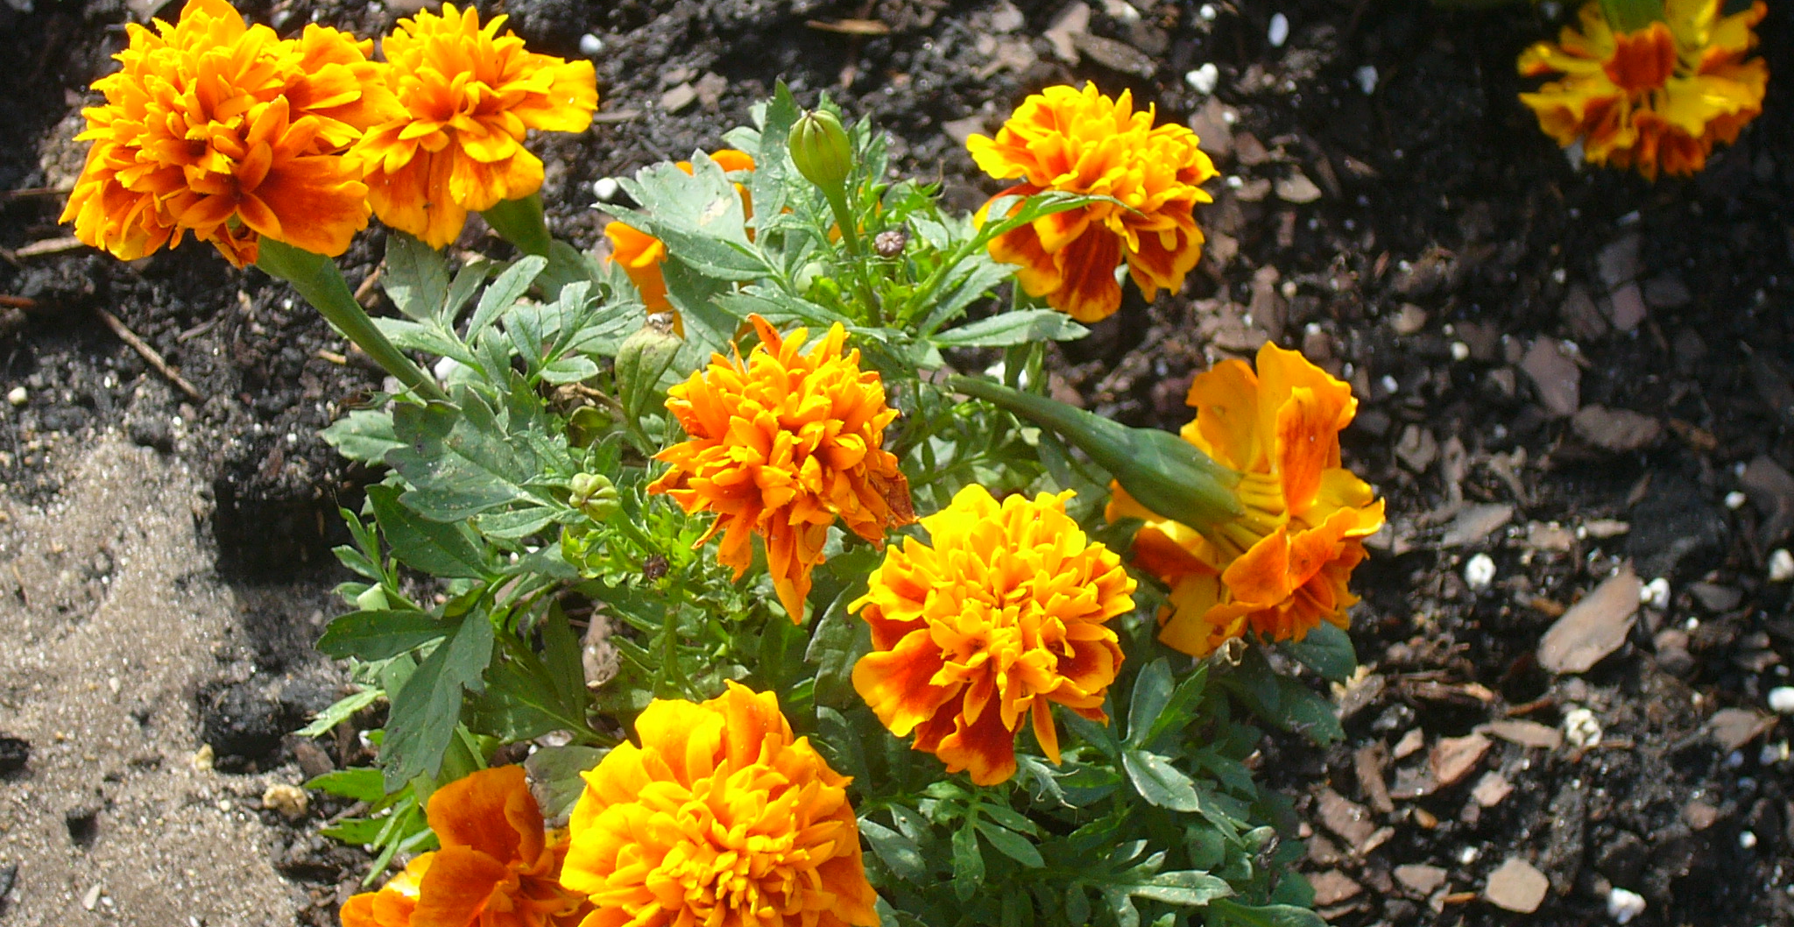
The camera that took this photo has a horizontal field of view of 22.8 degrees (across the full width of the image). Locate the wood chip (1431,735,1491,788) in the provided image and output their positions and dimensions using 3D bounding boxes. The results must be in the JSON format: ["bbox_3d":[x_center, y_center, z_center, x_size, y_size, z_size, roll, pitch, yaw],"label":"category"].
[{"bbox_3d":[0.104,0.055,0.830,0.013,0.004,0.007,-38,67,-20],"label":"wood chip"}]

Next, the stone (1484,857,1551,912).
[{"bbox_3d":[0.115,0.078,0.826,0.010,0.006,0.011,18,50,15],"label":"stone"}]

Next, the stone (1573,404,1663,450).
[{"bbox_3d":[0.145,-0.007,0.902,0.015,0.007,0.009,22,52,19],"label":"stone"}]

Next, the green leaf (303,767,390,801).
[{"bbox_3d":[-0.098,0.058,0.800,0.018,0.004,0.008,-1,30,-1],"label":"green leaf"}]

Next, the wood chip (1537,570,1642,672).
[{"bbox_3d":[0.133,0.032,0.848,0.028,0.004,0.011,-39,67,-20],"label":"wood chip"}]

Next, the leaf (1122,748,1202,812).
[{"bbox_3d":[0.048,0.058,0.811,0.018,0.004,0.008,37,58,19],"label":"leaf"}]

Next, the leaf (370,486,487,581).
[{"bbox_3d":[-0.087,0.014,0.814,0.031,0.006,0.012,36,64,21],"label":"leaf"}]

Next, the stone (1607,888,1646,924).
[{"bbox_3d":[0.143,0.087,0.874,0.007,0.006,0.007,0,50,0],"label":"stone"}]

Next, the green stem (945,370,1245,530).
[{"bbox_3d":[0.033,-0.002,0.755,0.056,0.013,0.013,23,5,-12],"label":"green stem"}]

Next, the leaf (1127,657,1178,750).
[{"bbox_3d":[0.047,0.045,0.830,0.009,0.003,0.018,13,66,19],"label":"leaf"}]

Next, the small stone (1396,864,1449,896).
[{"bbox_3d":[0.102,0.081,0.866,0.010,0.004,0.006,0,45,0],"label":"small stone"}]

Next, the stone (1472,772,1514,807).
[{"bbox_3d":[0.118,0.065,0.882,0.008,0.004,0.006,0,45,0],"label":"stone"}]

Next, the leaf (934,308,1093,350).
[{"bbox_3d":[0.022,-0.026,0.865,0.031,0.004,0.009,0,45,0],"label":"leaf"}]

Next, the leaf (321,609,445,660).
[{"bbox_3d":[-0.092,0.030,0.798,0.023,0.005,0.010,-7,57,-5],"label":"leaf"}]

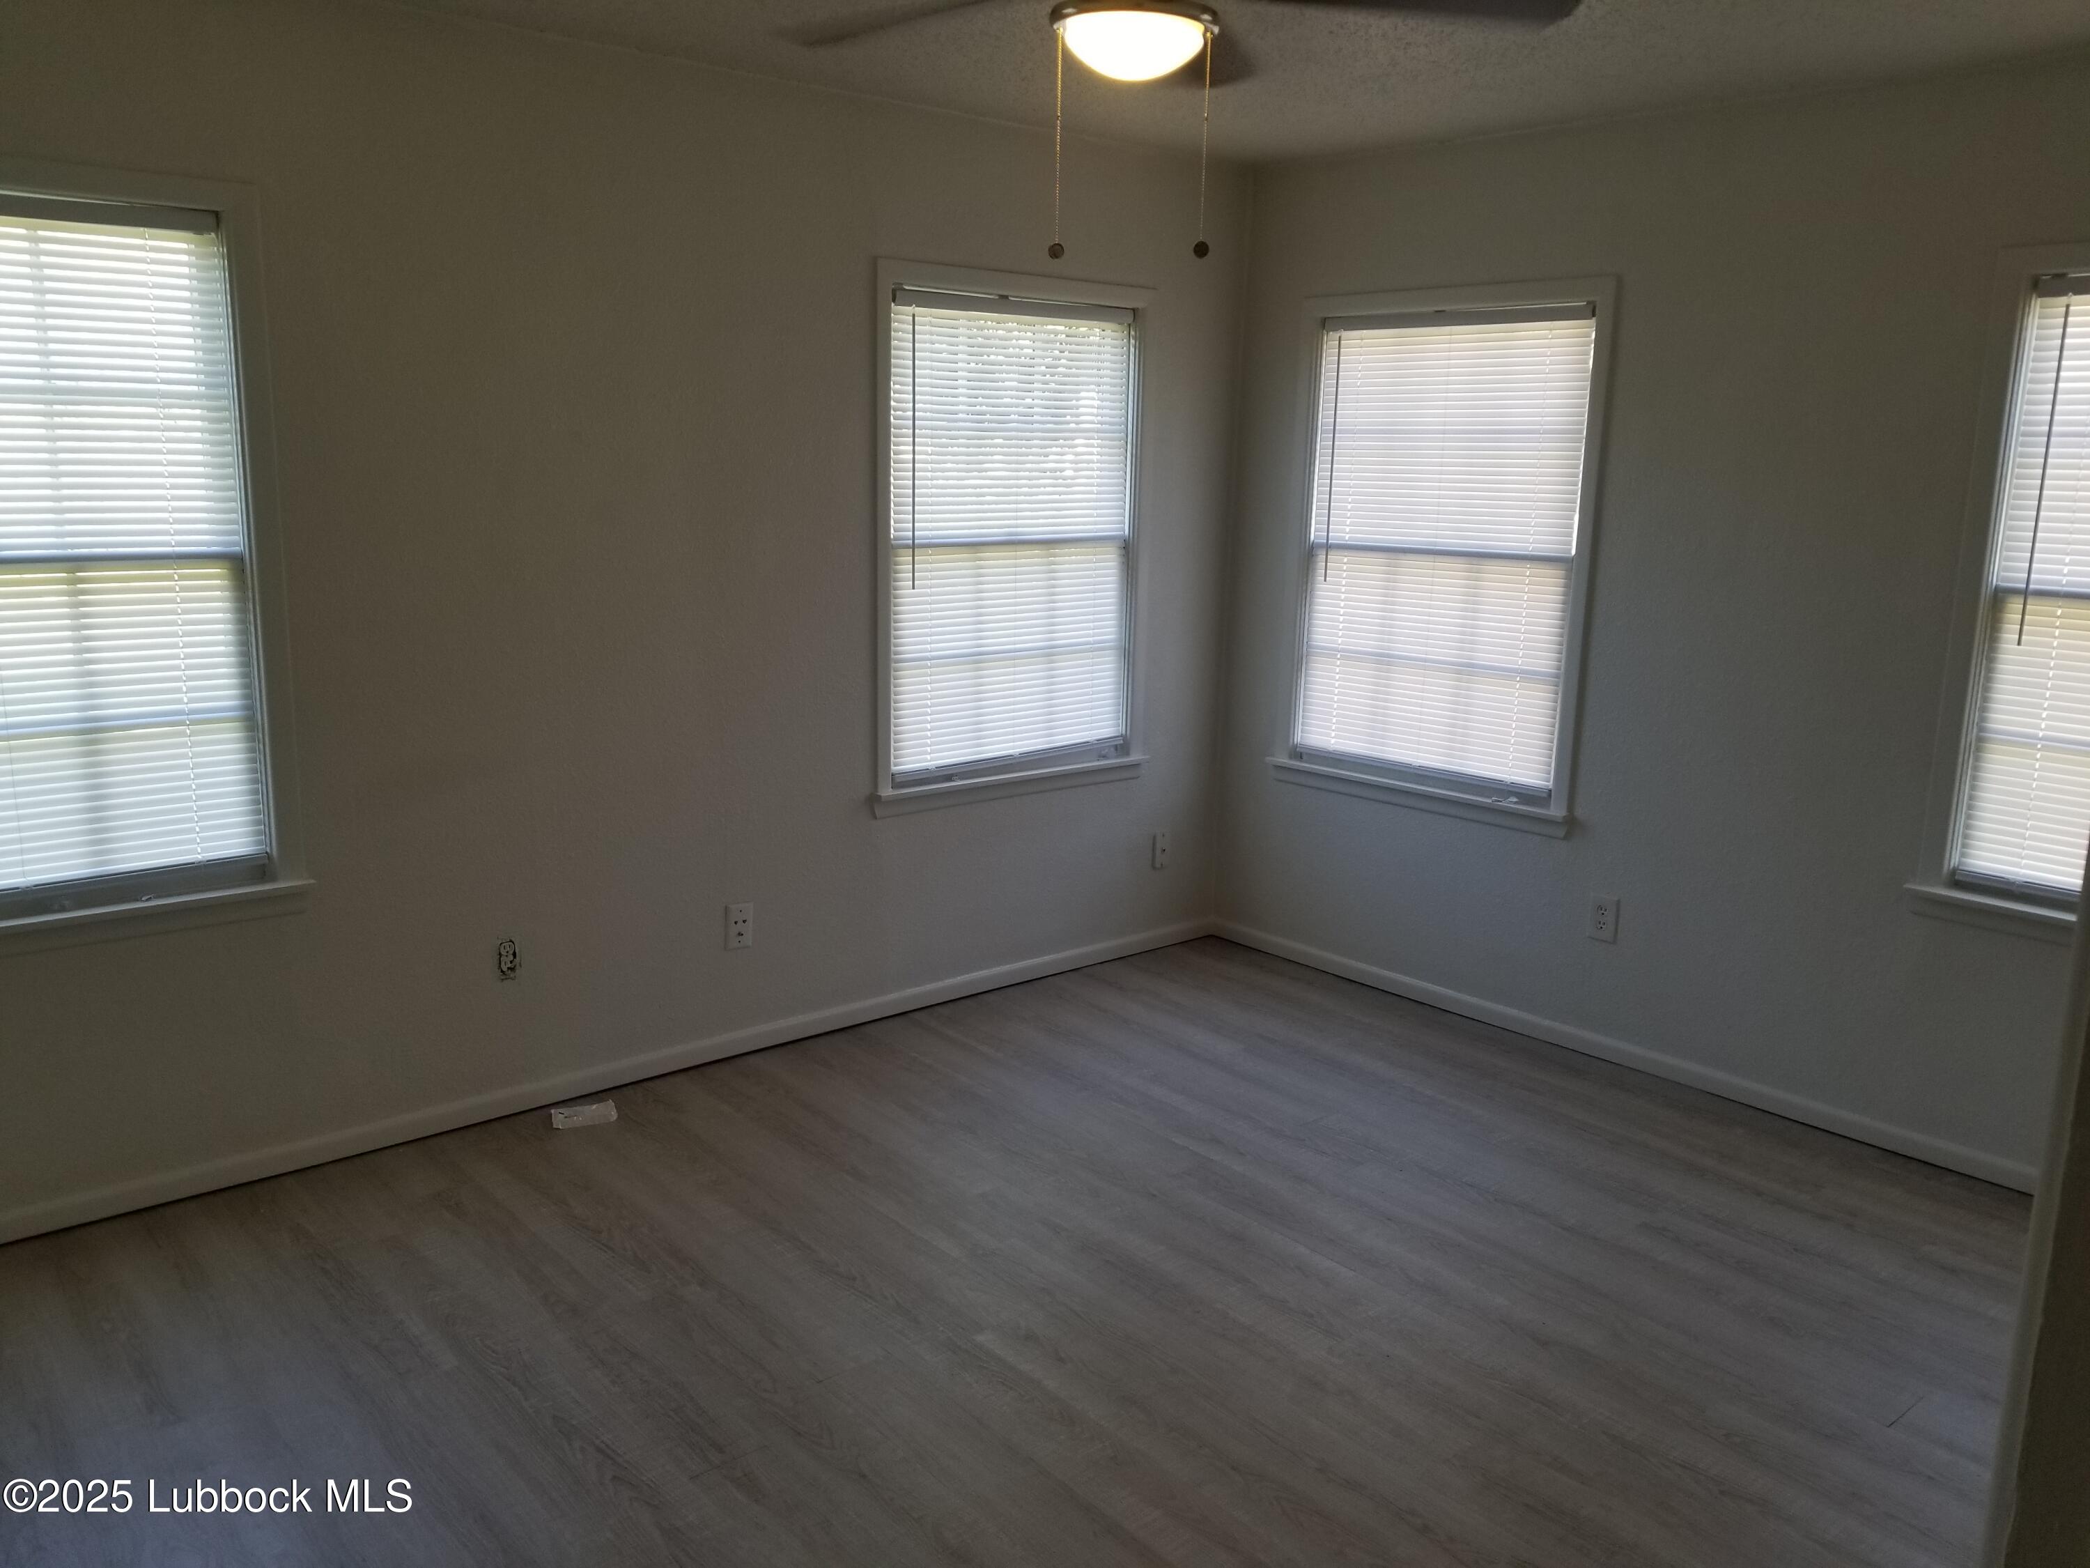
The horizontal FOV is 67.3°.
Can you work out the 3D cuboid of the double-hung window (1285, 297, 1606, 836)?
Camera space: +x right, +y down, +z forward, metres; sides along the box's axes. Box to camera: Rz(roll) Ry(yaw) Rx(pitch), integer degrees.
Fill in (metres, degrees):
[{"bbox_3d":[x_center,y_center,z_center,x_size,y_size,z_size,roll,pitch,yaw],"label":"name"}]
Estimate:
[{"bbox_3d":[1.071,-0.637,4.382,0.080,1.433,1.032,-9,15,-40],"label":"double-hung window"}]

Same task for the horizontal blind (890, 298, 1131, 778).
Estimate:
[{"bbox_3d":[-0.076,-0.698,4.415,0.878,1.273,0.037,-9,15,-40],"label":"horizontal blind"}]

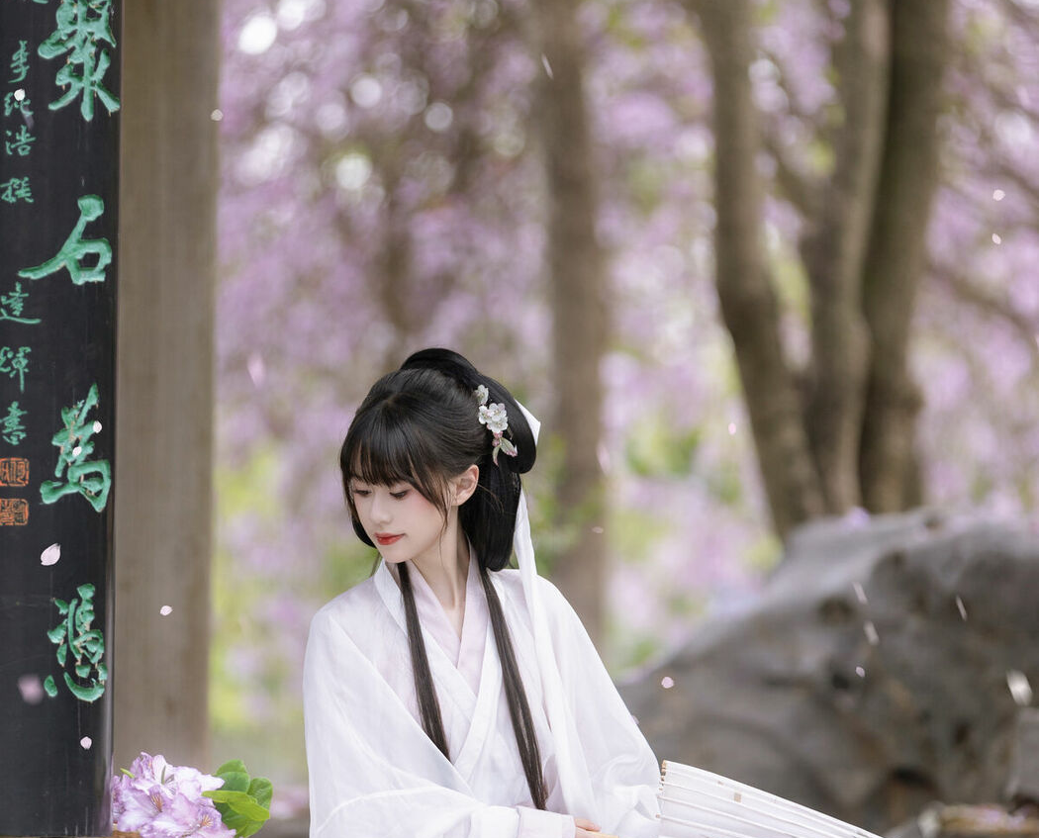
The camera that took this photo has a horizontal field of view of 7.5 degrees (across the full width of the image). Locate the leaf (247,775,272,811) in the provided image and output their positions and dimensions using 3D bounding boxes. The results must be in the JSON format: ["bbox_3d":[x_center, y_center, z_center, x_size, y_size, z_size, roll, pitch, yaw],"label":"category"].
[{"bbox_3d":[-0.317,0.457,9.610,0.034,0.045,0.020,1,-3,-11],"label":"leaf"}]

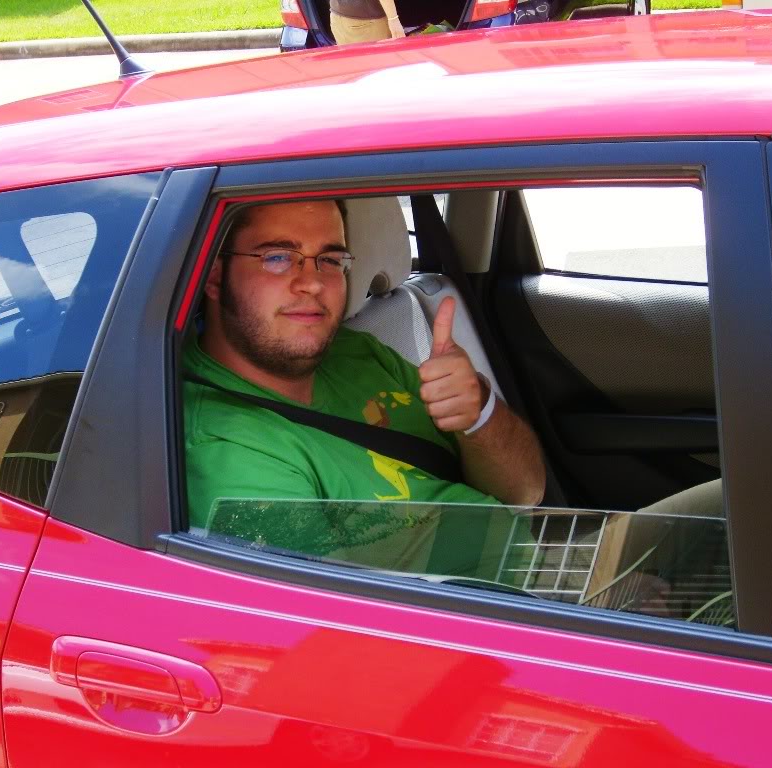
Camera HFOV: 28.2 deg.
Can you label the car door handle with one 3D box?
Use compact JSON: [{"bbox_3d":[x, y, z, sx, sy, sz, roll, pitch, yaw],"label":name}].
[{"bbox_3d":[-0.259,0.303,1.600,0.195,0.056,0.035,6,15,22],"label":"car door handle"}]

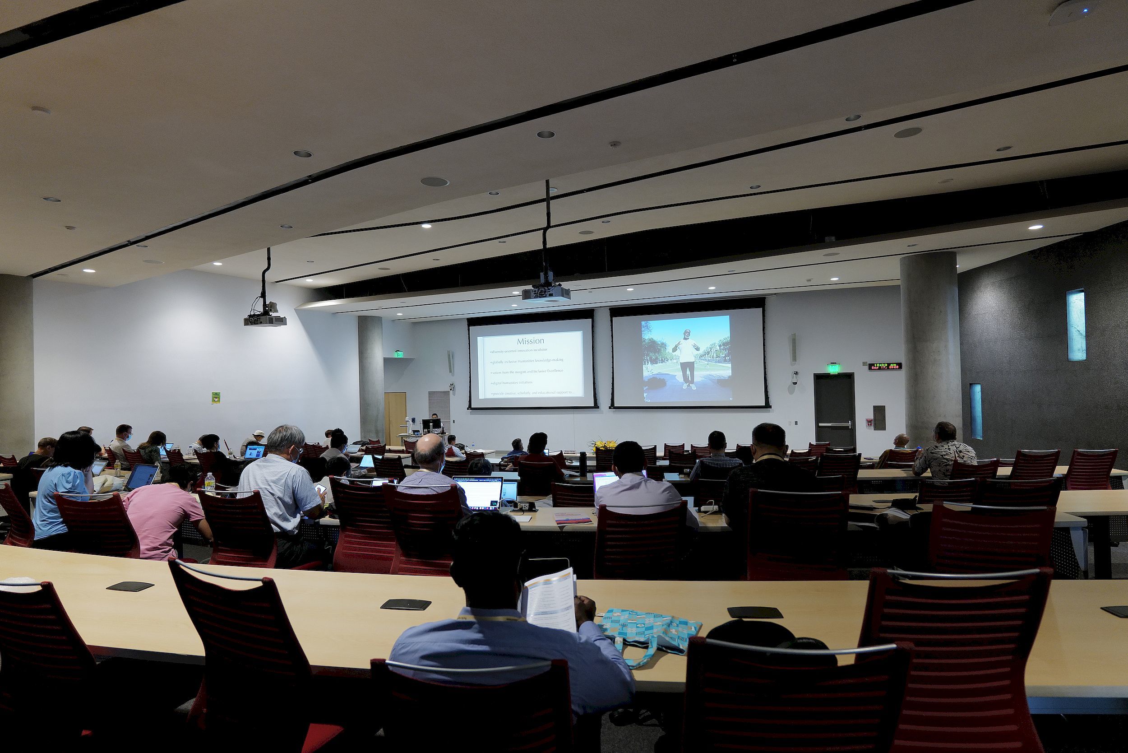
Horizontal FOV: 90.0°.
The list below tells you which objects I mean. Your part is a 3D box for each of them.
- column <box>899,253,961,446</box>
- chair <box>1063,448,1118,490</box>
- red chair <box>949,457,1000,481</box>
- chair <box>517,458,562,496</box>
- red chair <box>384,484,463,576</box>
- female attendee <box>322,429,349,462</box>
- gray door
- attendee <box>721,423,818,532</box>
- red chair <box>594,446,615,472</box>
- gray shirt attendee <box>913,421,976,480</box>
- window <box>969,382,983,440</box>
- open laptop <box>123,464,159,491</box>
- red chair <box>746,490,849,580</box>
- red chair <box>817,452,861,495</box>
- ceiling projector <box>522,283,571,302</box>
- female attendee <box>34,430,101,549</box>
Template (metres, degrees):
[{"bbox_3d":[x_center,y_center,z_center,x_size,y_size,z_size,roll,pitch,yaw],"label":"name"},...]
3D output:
[{"bbox_3d":[7.584,-0.086,11.600,1.000,4.800,1.000,-2,-1,8],"label":"column"},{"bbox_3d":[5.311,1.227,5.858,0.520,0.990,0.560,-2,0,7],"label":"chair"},{"bbox_3d":[4.037,1.290,5.754,0.540,0.970,0.580,-1,-1,0],"label":"red chair"},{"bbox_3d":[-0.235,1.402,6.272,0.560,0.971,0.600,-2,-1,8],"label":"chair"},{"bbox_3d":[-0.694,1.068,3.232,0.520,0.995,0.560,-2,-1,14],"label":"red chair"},{"bbox_3d":[-3.050,1.330,7.600,0.480,1.240,0.750,-2,-1,28],"label":"female attendee"},{"bbox_3d":[7.267,1.104,15.127,0.980,2.400,0.120,-2,-1,20],"label":"gray door"},{"bbox_3d":[1.067,0.872,2.920,0.540,1.290,0.760,-1,-1,6],"label":"attendee"},{"bbox_3d":[0.840,1.760,10.500,0.540,0.910,0.570,-1,-1,3],"label":"red chair"},{"bbox_3d":[3.976,1.139,5.921,0.560,1.344,0.750,-1,-1,-8],"label":"gray shirt attendee"},{"bbox_3d":[9.824,0.847,13.398,0.140,1.310,0.460,-1,-1,4],"label":"window"},{"bbox_3d":[-3.546,0.845,4.604,0.305,0.200,0.285,-2,-1,20],"label":"open laptop"},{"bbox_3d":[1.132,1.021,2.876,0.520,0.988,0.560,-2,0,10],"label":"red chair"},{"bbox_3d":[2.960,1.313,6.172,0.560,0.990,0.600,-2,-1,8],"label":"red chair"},{"bbox_3d":[-0.184,-0.894,6.050,0.460,0.150,0.360,-2,-1,20],"label":"ceiling projector"},{"bbox_3d":[-3.365,0.999,3.850,0.480,1.283,0.720,-2,-1,20],"label":"female attendee"}]

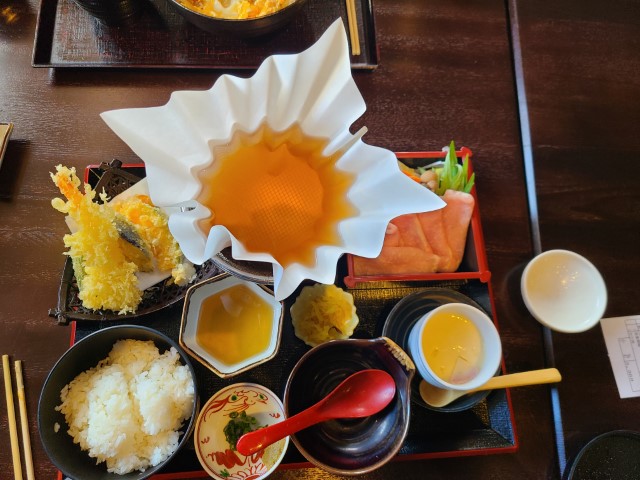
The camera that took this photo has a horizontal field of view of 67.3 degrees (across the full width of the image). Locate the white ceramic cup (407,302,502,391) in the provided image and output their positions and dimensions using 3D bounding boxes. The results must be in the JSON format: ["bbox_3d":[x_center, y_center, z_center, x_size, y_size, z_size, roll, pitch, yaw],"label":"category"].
[{"bbox_3d":[0.127,0.105,0.467,0.076,0.065,0.076,1,73,-2],"label":"white ceramic cup"}]

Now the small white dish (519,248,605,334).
[{"bbox_3d":[0.246,0.058,0.510,0.088,0.050,0.088,1,73,-2],"label":"small white dish"}]

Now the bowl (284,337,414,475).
[{"bbox_3d":[0.028,0.155,0.462,0.127,0.055,0.113,-42,79,-13],"label":"bowl"}]

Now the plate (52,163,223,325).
[{"bbox_3d":[-0.187,-0.002,0.515,0.173,0.050,0.176,-3,73,-3],"label":"plate"}]

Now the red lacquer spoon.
[{"bbox_3d":[-0.001,0.157,0.437,0.156,0.030,0.047,-13,74,-22],"label":"red lacquer spoon"}]

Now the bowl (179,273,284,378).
[{"bbox_3d":[-0.088,0.088,0.484,0.108,0.042,0.089,27,74,6],"label":"bowl"}]

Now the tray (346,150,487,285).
[{"bbox_3d":[0.095,-0.022,0.524,0.143,0.042,0.145,-2,73,-3],"label":"tray"}]

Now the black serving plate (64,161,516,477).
[{"bbox_3d":[-0.034,0.065,0.511,0.434,0.025,0.322,-3,73,-3],"label":"black serving plate"}]

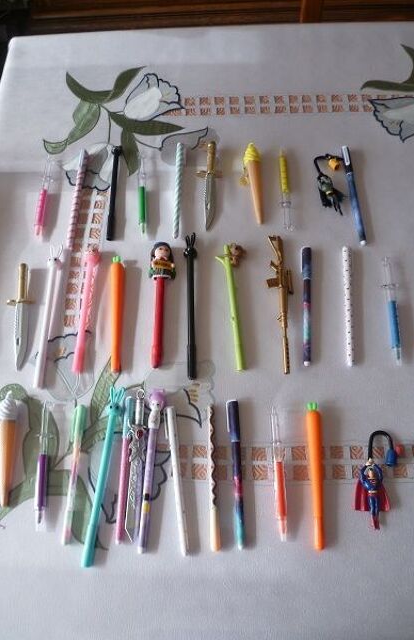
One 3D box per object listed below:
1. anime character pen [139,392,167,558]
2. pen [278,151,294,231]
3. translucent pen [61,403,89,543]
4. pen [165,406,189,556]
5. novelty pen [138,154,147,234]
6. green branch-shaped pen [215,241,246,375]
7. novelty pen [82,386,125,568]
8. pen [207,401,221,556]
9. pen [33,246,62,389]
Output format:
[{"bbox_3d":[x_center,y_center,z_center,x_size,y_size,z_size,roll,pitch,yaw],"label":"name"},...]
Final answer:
[{"bbox_3d":[-0.057,0.149,0.524,0.015,0.015,0.160,2,68,4],"label":"anime character pen"},{"bbox_3d":[0.108,-0.181,0.713,0.018,0.014,0.137,-3,68,3],"label":"pen"},{"bbox_3d":[-0.137,0.156,0.533,0.015,0.012,0.139,0,67,2],"label":"translucent pen"},{"bbox_3d":[-0.032,0.177,0.580,0.013,0.011,0.161,-8,68,1],"label":"pen"},{"bbox_3d":[-0.082,-0.164,0.667,0.014,0.012,0.125,-5,67,0],"label":"novelty pen"},{"bbox_3d":[0.037,-0.020,0.651,0.036,0.018,0.176,-6,68,2],"label":"green branch-shaped pen"},{"bbox_3d":[-0.106,0.155,0.530,0.018,0.015,0.176,4,67,4],"label":"novelty pen"},{"bbox_3d":[0.008,0.158,0.528,0.011,0.011,0.143,-3,67,1],"label":"pen"},{"bbox_3d":[-0.203,-0.008,0.666,0.018,0.015,0.197,-2,68,4],"label":"pen"}]

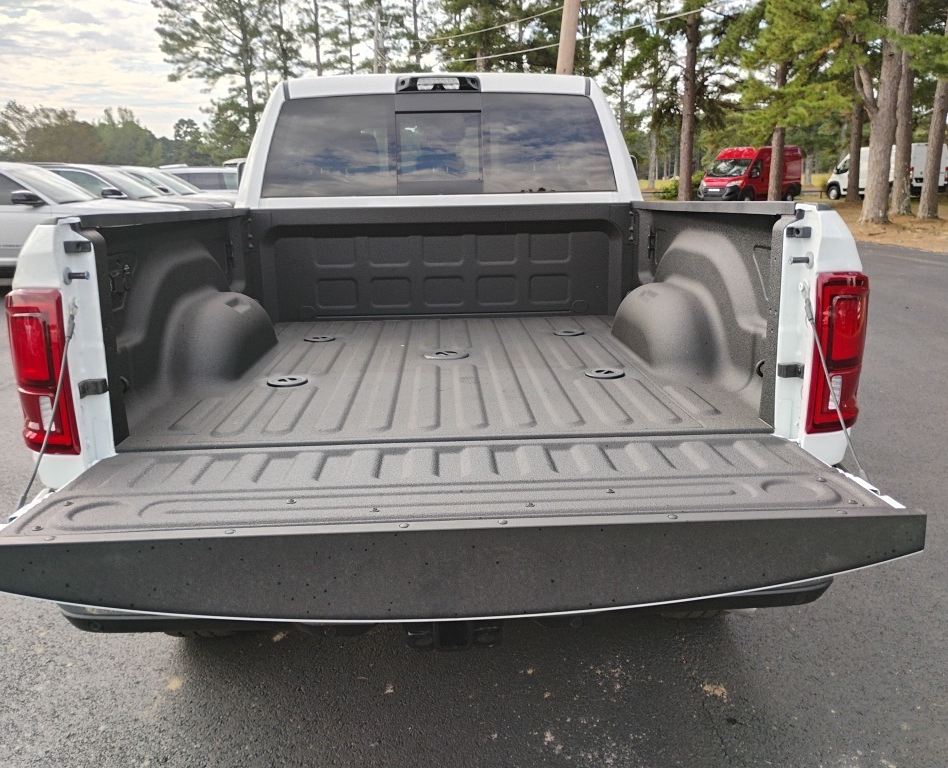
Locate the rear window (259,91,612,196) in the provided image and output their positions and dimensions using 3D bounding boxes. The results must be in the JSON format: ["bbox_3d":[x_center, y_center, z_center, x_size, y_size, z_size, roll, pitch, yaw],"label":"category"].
[{"bbox_3d":[-0.158,-1.107,3.827,1.640,0.470,0.100,-1,2,-2],"label":"rear window"}]

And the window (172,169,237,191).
[{"bbox_3d":[-7.294,-5.514,22.500,1.750,0.480,0.120,1,14,8],"label":"window"}]

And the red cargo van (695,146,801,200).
[{"bbox_3d":[11.960,-8.981,35.874,2.100,2.530,5.850,12,19,42],"label":"red cargo van"}]

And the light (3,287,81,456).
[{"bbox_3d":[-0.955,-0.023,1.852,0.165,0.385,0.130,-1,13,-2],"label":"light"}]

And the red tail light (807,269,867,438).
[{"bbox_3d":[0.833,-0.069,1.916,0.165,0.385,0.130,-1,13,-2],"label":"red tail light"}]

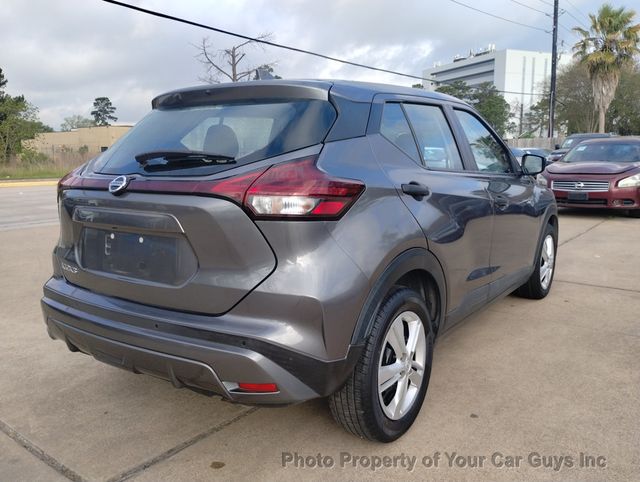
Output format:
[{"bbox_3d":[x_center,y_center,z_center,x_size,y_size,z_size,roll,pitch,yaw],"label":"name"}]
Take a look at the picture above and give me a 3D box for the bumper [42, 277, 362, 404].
[{"bbox_3d":[-0.676,0.326,2.177,1.740,0.390,0.460,5,11,35],"label":"bumper"}]

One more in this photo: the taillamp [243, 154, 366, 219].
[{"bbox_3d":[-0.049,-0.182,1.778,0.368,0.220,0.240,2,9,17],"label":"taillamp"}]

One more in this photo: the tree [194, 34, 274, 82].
[{"bbox_3d":[-6.833,-10.708,40.296,7.000,11.534,7.000,-2,9,-9],"label":"tree"}]

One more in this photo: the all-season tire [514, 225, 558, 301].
[{"bbox_3d":[1.793,0.158,4.338,0.210,0.652,0.652,5,11,35],"label":"all-season tire"}]

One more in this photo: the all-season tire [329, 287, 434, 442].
[{"bbox_3d":[0.280,0.506,2.228,0.210,0.652,0.652,5,11,35],"label":"all-season tire"}]

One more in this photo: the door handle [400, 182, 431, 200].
[{"bbox_3d":[0.397,-0.208,2.150,0.055,0.068,0.240,5,11,35],"label":"door handle"}]

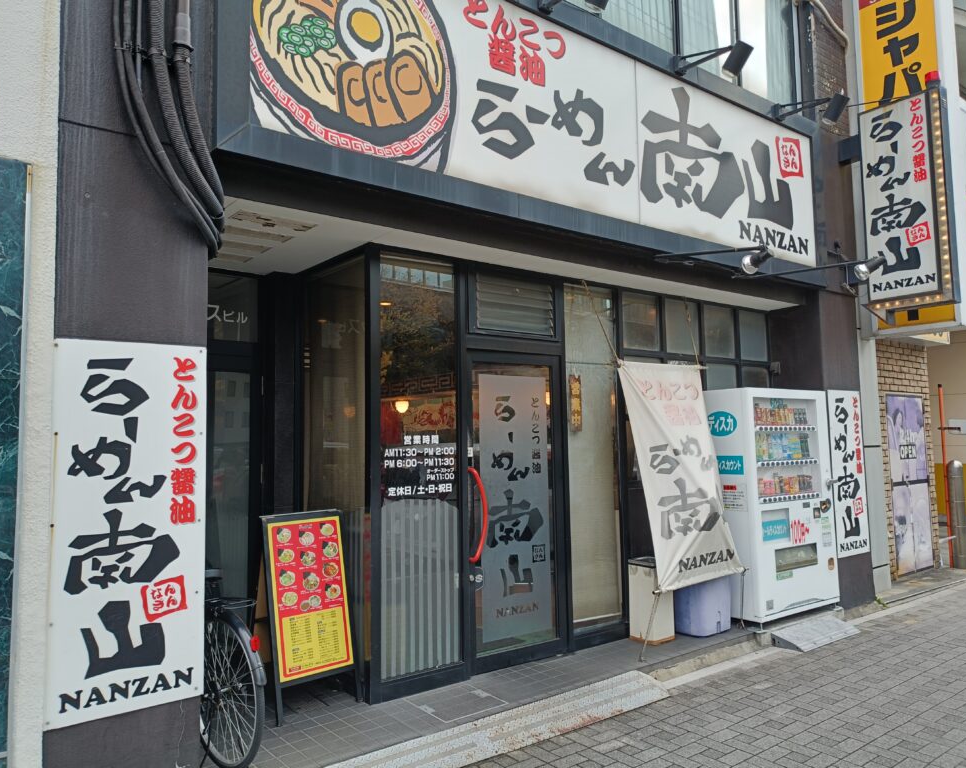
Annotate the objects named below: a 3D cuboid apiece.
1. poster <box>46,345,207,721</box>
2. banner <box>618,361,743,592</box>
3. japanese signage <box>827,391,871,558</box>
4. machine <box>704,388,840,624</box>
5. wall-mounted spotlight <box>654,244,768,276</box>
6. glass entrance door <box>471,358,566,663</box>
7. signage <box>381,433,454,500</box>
[{"bbox_3d":[-1.460,0.582,3.068,0.597,1.503,0.020,2,-6,-38],"label":"poster"},{"bbox_3d":[1.510,0.646,5.610,1.050,1.660,0.090,2,-16,-38],"label":"banner"},{"bbox_3d":[3.361,0.812,6.802,0.597,1.500,0.020,2,-6,-38],"label":"japanese signage"},{"bbox_3d":[2.354,0.980,6.218,1.195,1.830,0.600,2,-6,-38],"label":"machine"},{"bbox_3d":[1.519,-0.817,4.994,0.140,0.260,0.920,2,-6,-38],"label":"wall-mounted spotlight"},{"bbox_3d":[0.238,0.828,5.041,0.840,2.050,0.070,2,-6,-38],"label":"glass entrance door"},{"bbox_3d":[-0.388,0.514,4.569,0.537,0.402,0.010,2,-6,-38],"label":"signage"}]

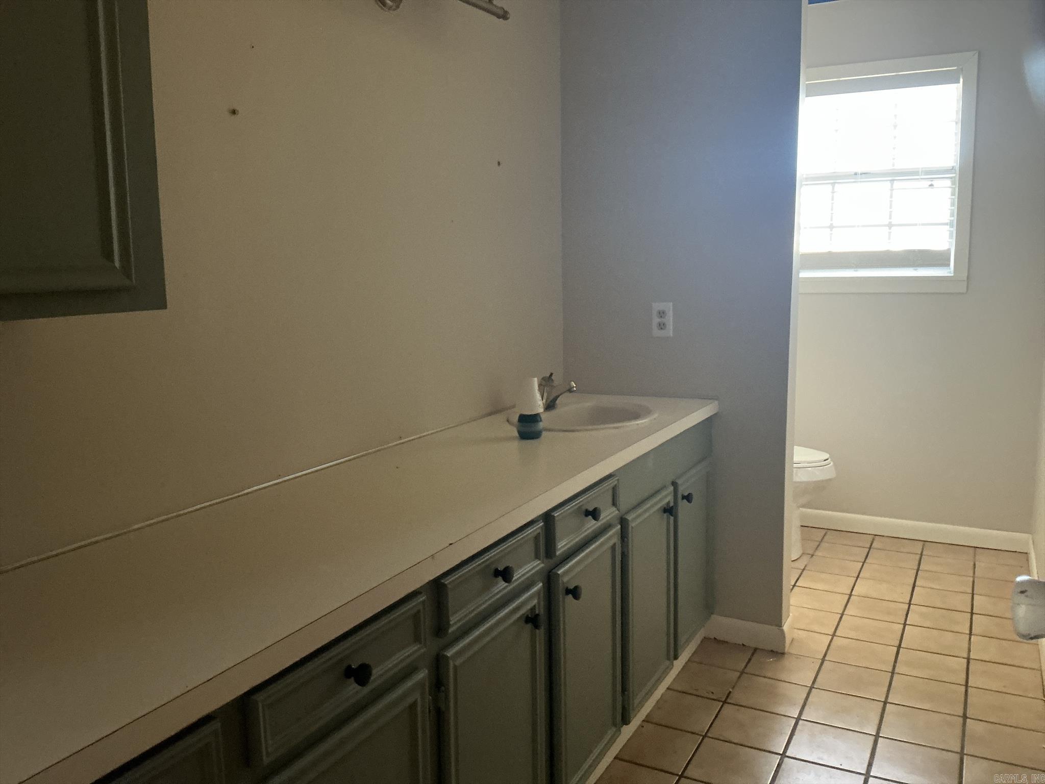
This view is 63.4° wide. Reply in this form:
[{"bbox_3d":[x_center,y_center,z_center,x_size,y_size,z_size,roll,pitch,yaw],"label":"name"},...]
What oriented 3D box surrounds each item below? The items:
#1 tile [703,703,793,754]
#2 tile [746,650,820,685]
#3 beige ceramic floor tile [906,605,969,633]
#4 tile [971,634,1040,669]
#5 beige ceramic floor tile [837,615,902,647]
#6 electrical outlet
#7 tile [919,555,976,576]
[{"bbox_3d":[0.642,0.938,2.355,0.199,0.009,0.199,3,9,29],"label":"tile"},{"bbox_3d":[0.834,0.876,2.691,0.196,0.010,0.198,3,9,29],"label":"tile"},{"bbox_3d":[1.492,0.817,3.028,0.196,0.010,0.198,3,9,29],"label":"beige ceramic floor tile"},{"bbox_3d":[1.589,0.865,2.784,0.192,0.010,0.198,3,10,29],"label":"tile"},{"bbox_3d":[1.213,0.835,2.953,0.199,0.009,0.199,3,9,29],"label":"beige ceramic floor tile"},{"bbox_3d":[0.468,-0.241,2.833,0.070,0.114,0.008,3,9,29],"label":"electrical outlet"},{"bbox_3d":[1.783,0.733,3.551,0.199,0.009,0.199,3,9,29],"label":"tile"}]

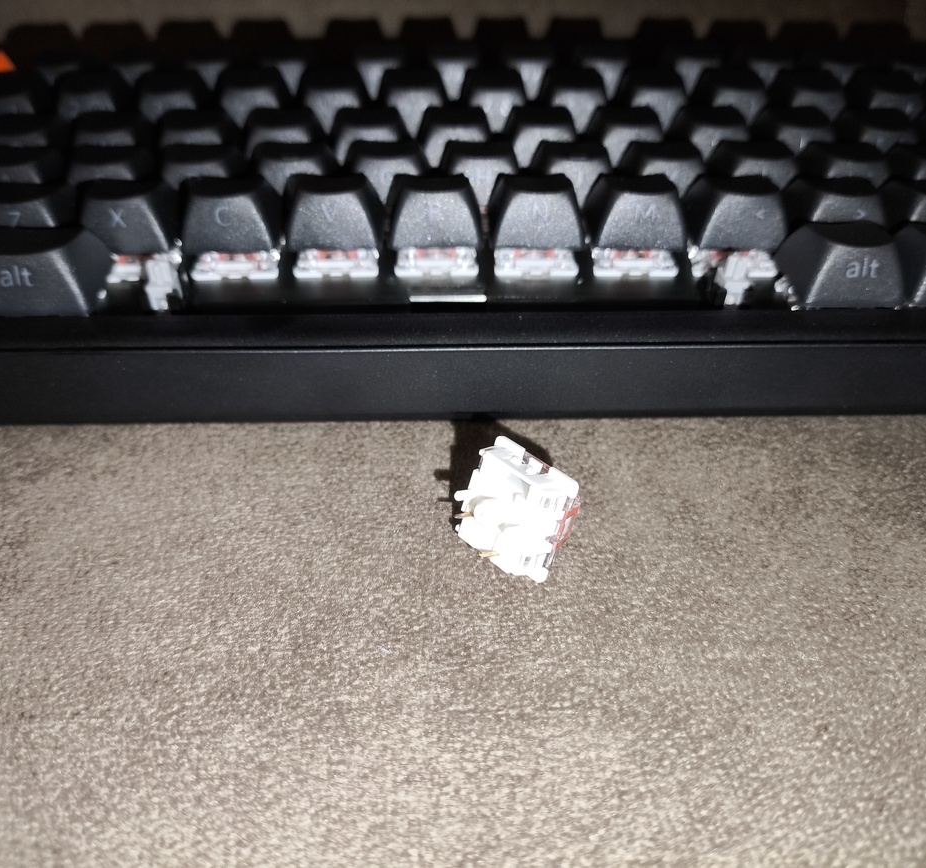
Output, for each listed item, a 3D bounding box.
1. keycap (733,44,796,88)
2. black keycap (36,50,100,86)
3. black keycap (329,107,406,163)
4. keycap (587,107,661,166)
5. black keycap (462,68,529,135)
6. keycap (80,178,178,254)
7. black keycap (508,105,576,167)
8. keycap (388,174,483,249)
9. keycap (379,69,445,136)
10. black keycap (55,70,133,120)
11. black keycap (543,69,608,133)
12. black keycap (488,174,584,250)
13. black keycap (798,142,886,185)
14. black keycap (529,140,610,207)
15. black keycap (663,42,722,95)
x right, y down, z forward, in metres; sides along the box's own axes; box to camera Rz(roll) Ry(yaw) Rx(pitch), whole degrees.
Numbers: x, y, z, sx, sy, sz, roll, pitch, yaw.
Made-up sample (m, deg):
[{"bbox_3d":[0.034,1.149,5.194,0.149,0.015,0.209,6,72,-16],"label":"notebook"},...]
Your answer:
[{"bbox_3d":[0.078,-0.096,0.222,0.018,0.011,0.018,-1,40,-1],"label":"keycap"},{"bbox_3d":[-0.102,-0.092,0.213,0.018,0.011,0.018,-1,40,-1],"label":"black keycap"},{"bbox_3d":[-0.020,-0.067,0.185,0.018,0.008,0.018,-1,41,-1],"label":"black keycap"},{"bbox_3d":[0.036,-0.067,0.187,0.018,0.009,0.018,-1,41,-2],"label":"keycap"},{"bbox_3d":[0.008,-0.081,0.199,0.018,0.010,0.018,-1,41,-1],"label":"black keycap"},{"bbox_3d":[-0.062,-0.042,0.155,0.018,0.009,0.018,-1,41,-2],"label":"keycap"},{"bbox_3d":[0.017,-0.067,0.186,0.018,0.009,0.018,-1,41,-2],"label":"black keycap"},{"bbox_3d":[-0.005,-0.043,0.156,0.018,0.009,0.018,-1,41,-1],"label":"keycap"},{"bbox_3d":[-0.012,-0.080,0.198,0.018,0.011,0.018,-1,40,-1],"label":"keycap"},{"bbox_3d":[-0.086,-0.079,0.197,0.018,0.010,0.018,-1,41,-1],"label":"black keycap"},{"bbox_3d":[0.026,-0.080,0.200,0.018,0.011,0.018,-1,41,-2],"label":"black keycap"},{"bbox_3d":[0.013,-0.043,0.156,0.018,0.010,0.018,-1,40,-1],"label":"black keycap"},{"bbox_3d":[0.079,-0.056,0.172,0.018,0.009,0.018,-1,40,-1],"label":"black keycap"},{"bbox_3d":[0.023,-0.055,0.172,0.018,0.009,0.018,-1,41,-2],"label":"black keycap"},{"bbox_3d":[0.059,-0.096,0.218,0.018,0.010,0.018,-1,41,-1],"label":"black keycap"}]

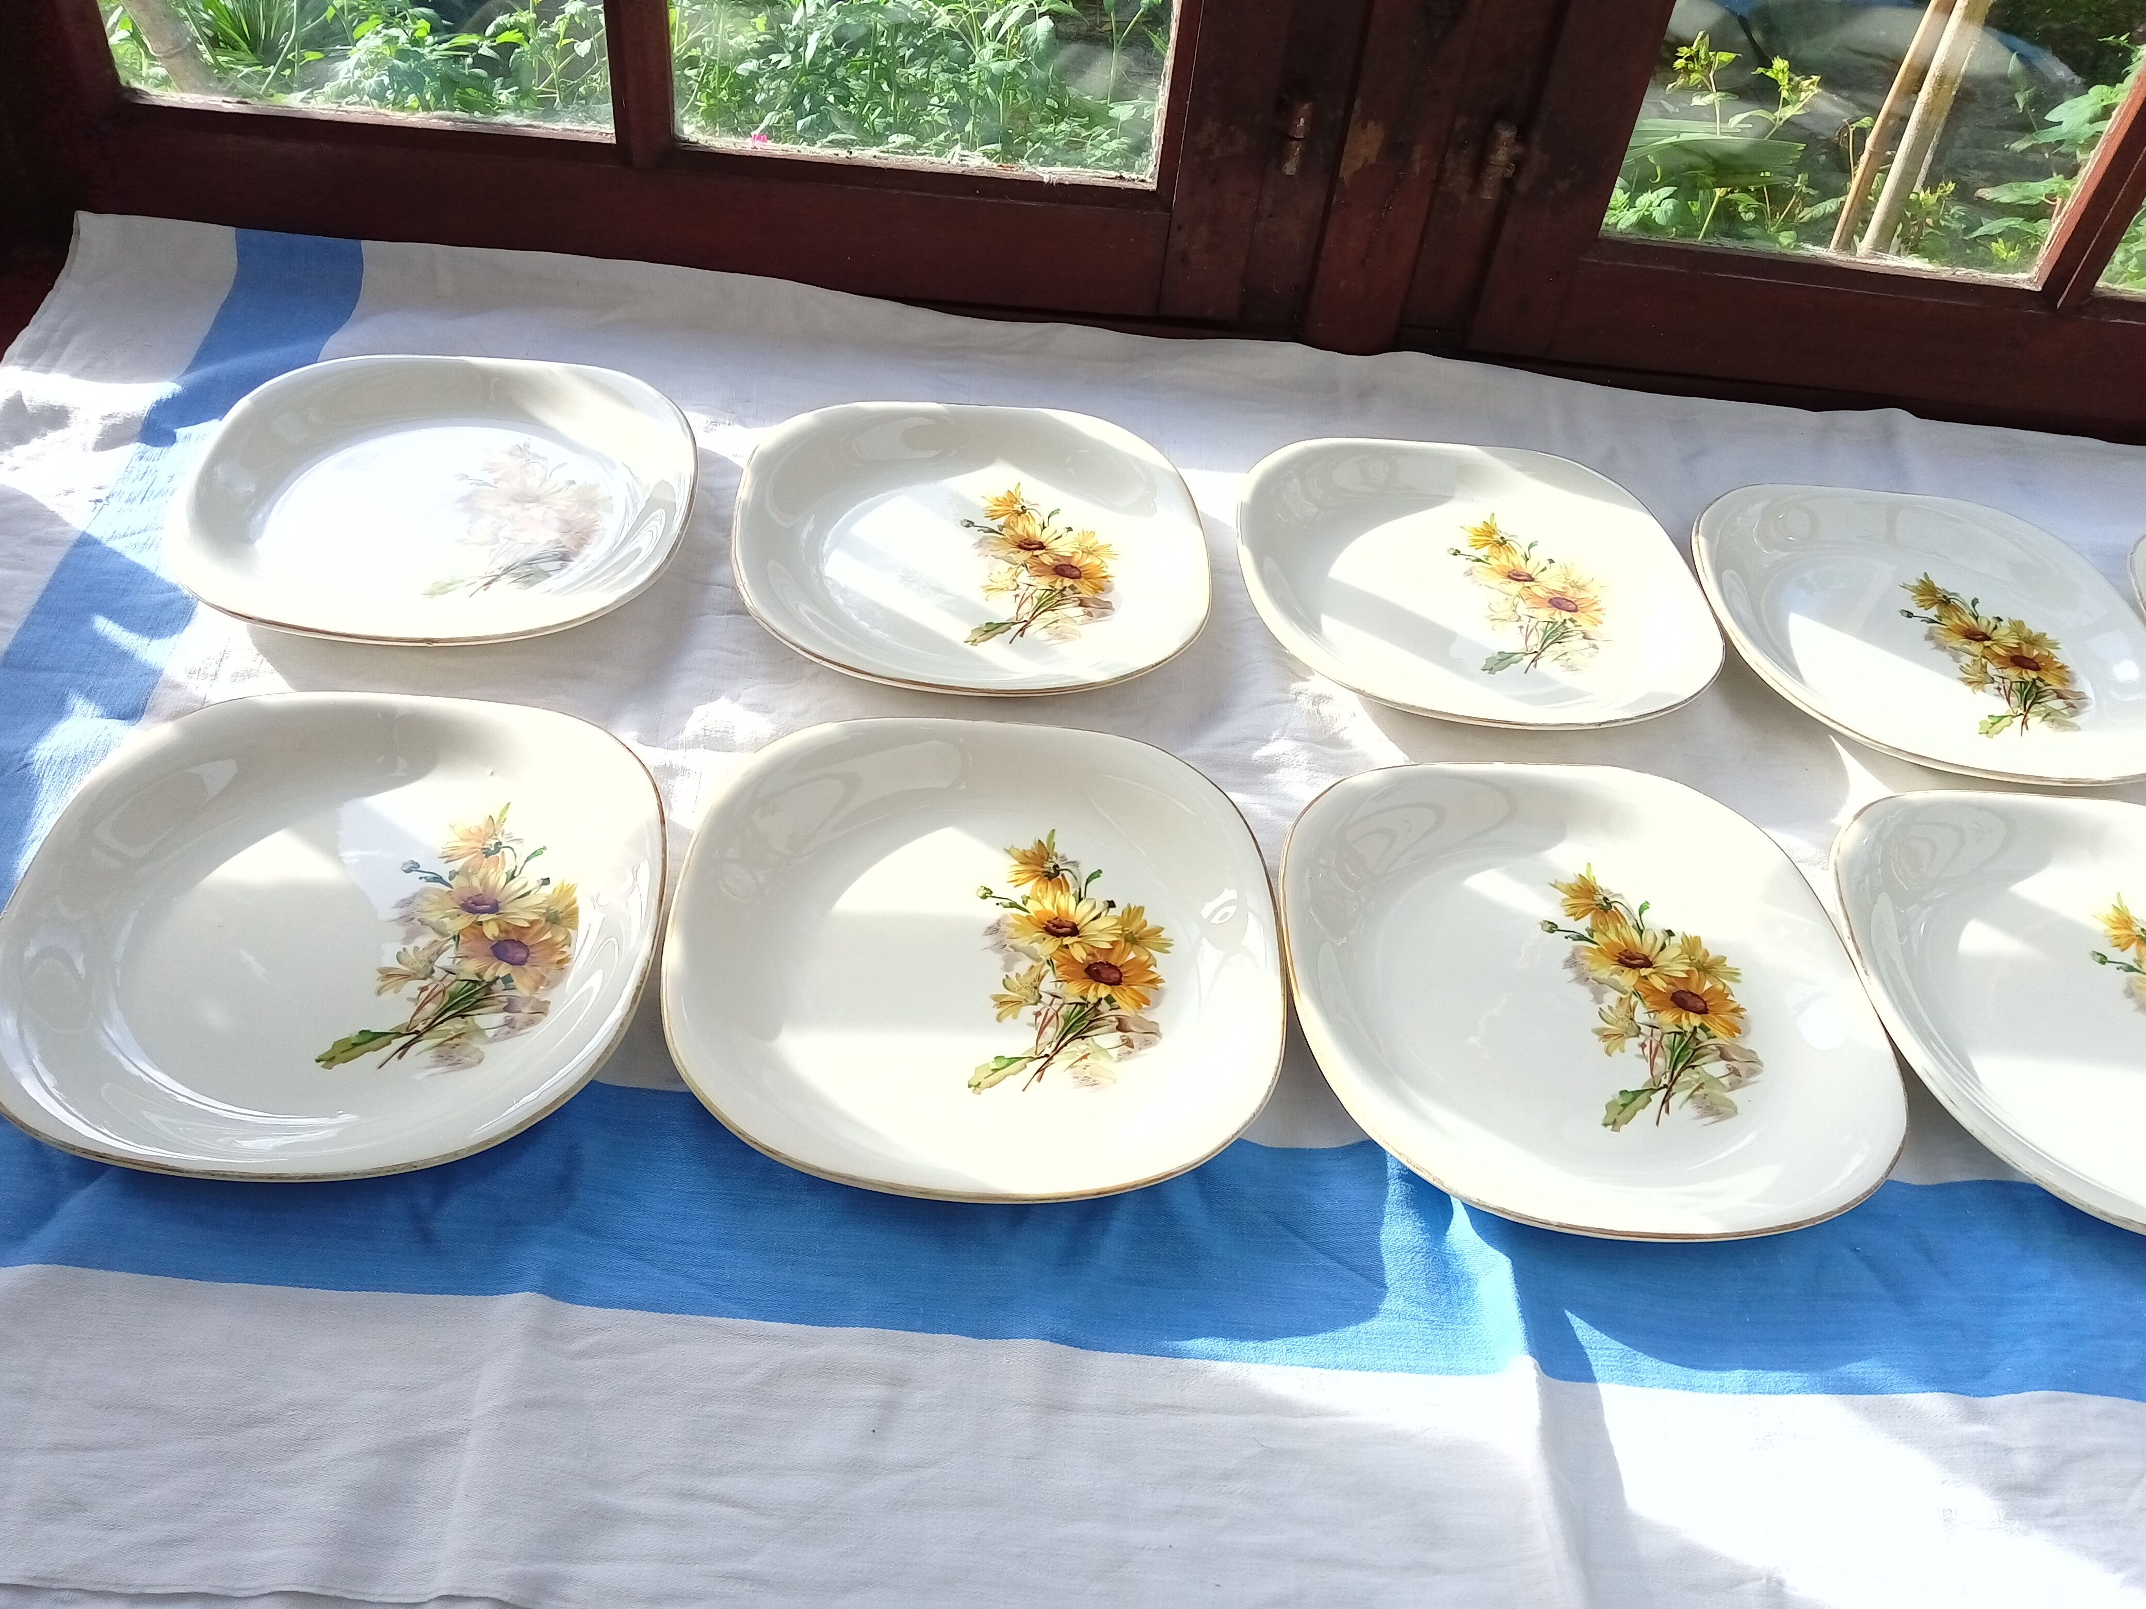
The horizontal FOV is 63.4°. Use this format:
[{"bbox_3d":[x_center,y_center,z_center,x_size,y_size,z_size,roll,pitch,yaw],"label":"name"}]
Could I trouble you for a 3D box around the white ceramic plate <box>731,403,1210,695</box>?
[{"bbox_3d":[-0.051,-0.126,0.869,0.236,0.026,0.242,2,44,-7],"label":"white ceramic plate"}]

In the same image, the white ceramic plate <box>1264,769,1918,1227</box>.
[{"bbox_3d":[0.200,0.074,0.695,0.236,0.026,0.242,2,44,-6],"label":"white ceramic plate"}]

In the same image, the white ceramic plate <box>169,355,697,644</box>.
[{"bbox_3d":[-0.308,-0.148,0.855,0.236,0.026,0.242,4,44,-3],"label":"white ceramic plate"}]

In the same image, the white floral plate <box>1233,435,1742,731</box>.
[{"bbox_3d":[0.202,-0.112,0.889,0.236,0.026,0.242,1,44,-7],"label":"white floral plate"}]

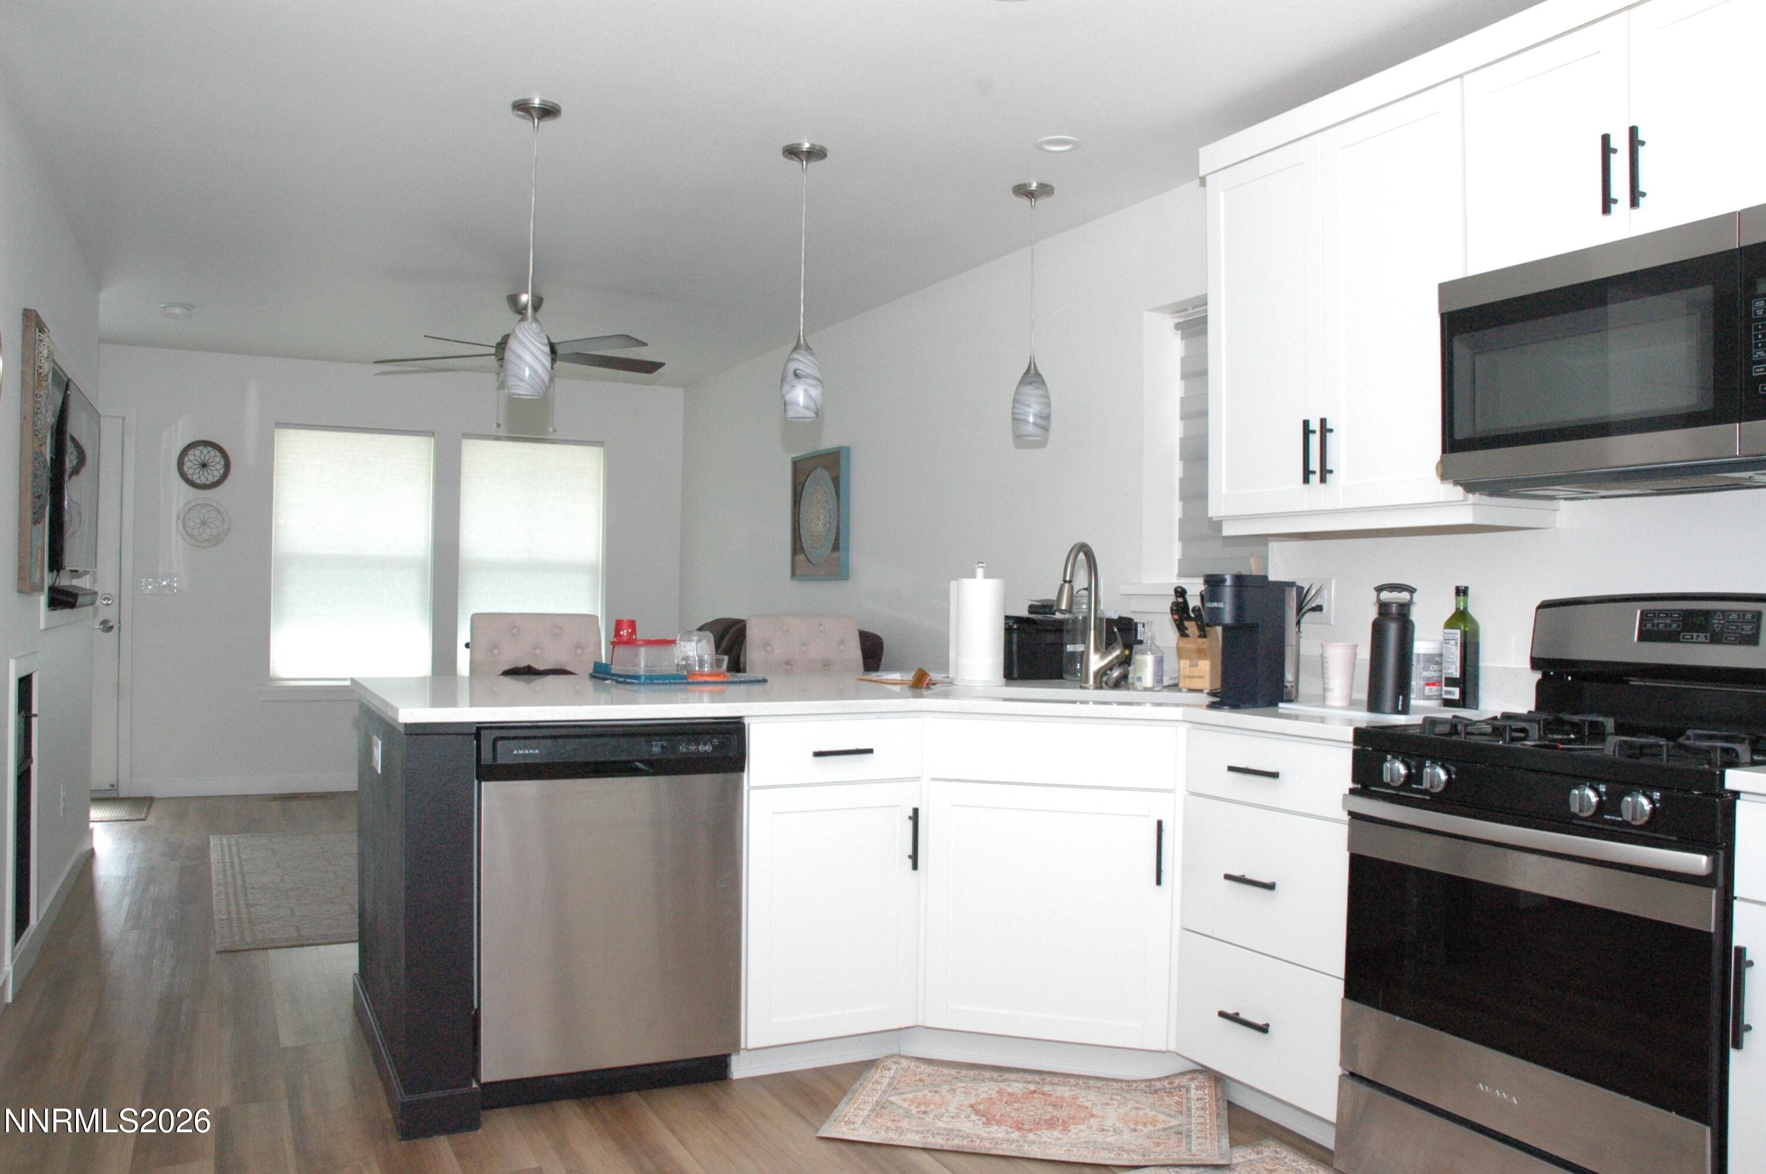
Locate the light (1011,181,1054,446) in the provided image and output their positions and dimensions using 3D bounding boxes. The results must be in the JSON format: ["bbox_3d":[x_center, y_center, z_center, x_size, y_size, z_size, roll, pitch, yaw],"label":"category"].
[{"bbox_3d":[0.469,-0.856,4.134,0.132,0.800,0.132,1,-1,0],"label":"light"}]

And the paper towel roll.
[{"bbox_3d":[0.275,0.110,3.820,0.152,0.350,0.150,1,-1,0],"label":"paper towel roll"}]

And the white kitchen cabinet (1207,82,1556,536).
[{"bbox_3d":[1.203,-0.618,3.272,0.325,0.970,0.810,1,0,-27],"label":"white kitchen cabinet"}]

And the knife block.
[{"bbox_3d":[0.885,0.191,3.685,0.090,0.200,0.130,1,0,24],"label":"knife block"}]

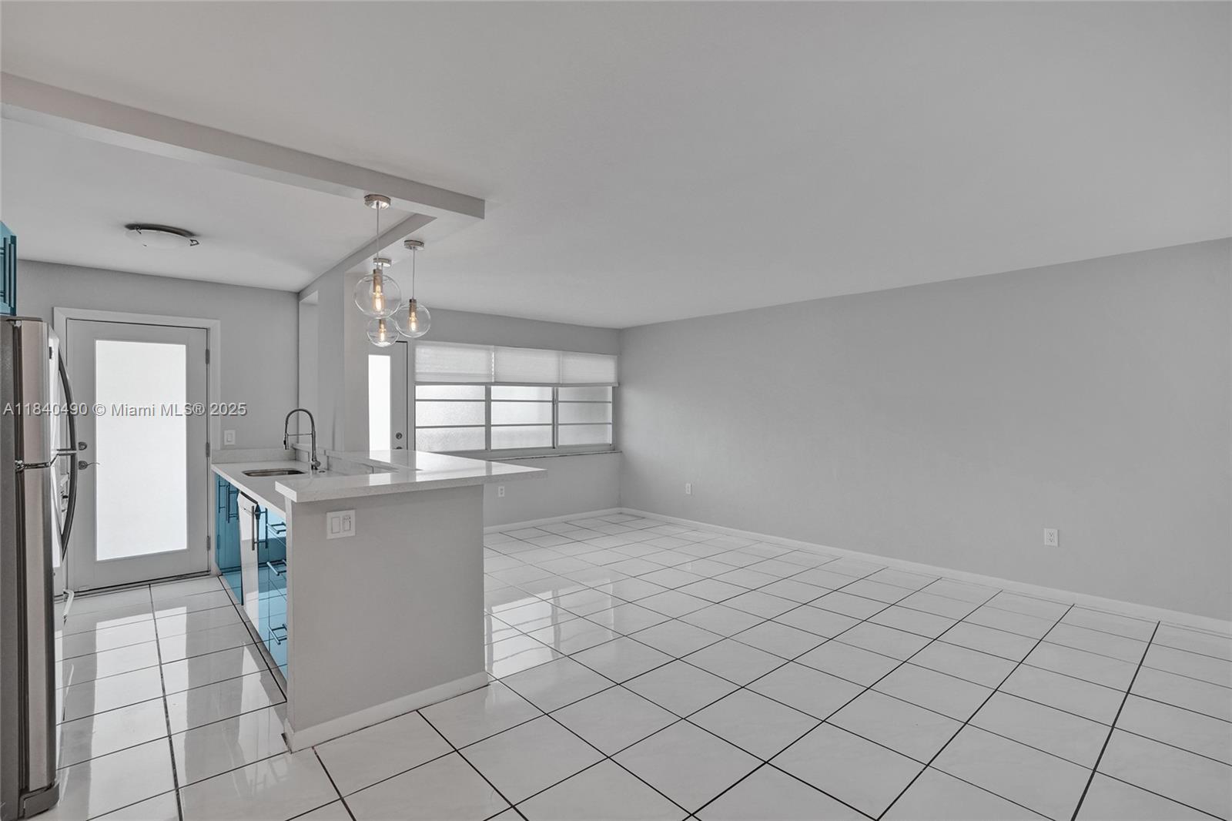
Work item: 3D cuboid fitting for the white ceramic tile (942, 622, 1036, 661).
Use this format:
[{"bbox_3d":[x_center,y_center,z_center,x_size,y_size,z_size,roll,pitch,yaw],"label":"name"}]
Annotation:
[{"bbox_3d":[2.294,1.420,3.371,0.443,0.010,0.443,0,0,-42],"label":"white ceramic tile"}]

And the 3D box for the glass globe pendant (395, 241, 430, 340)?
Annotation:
[{"bbox_3d":[-1.141,-0.682,3.080,0.200,0.550,0.200,0,0,-41],"label":"glass globe pendant"}]

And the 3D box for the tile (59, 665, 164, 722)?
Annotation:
[{"bbox_3d":[-2.479,1.379,2.653,0.430,0.010,0.430,0,0,-41],"label":"tile"}]

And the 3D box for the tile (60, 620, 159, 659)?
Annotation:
[{"bbox_3d":[-3.106,1.404,3.354,0.427,0.010,0.427,0,0,-41],"label":"tile"}]

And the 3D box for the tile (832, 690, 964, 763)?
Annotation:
[{"bbox_3d":[1.265,1.419,2.483,0.443,0.010,0.443,0,0,-42],"label":"tile"}]

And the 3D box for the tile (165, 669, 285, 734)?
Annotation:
[{"bbox_3d":[-1.903,1.409,2.666,0.427,0.010,0.427,0,0,-41],"label":"tile"}]

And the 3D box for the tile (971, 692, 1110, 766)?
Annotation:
[{"bbox_3d":[1.897,1.416,2.452,0.443,0.010,0.443,0,0,-41],"label":"tile"}]

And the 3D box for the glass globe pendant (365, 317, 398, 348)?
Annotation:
[{"bbox_3d":[-1.502,-0.512,3.530,0.207,0.210,0.207,0,0,0],"label":"glass globe pendant"}]

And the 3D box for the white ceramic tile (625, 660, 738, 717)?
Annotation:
[{"bbox_3d":[0.330,1.408,2.790,0.427,0.010,0.427,0,0,-41],"label":"white ceramic tile"}]

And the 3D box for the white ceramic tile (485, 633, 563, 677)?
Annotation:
[{"bbox_3d":[-0.579,1.379,3.082,0.430,0.010,0.430,0,0,-41],"label":"white ceramic tile"}]

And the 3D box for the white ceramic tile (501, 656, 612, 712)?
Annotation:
[{"bbox_3d":[-0.293,1.379,2.770,0.430,0.010,0.430,0,0,-41],"label":"white ceramic tile"}]

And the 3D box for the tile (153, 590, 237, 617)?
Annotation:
[{"bbox_3d":[-3.025,1.379,3.905,0.430,0.010,0.430,0,0,-41],"label":"tile"}]

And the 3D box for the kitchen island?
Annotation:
[{"bbox_3d":[-1.907,0.881,3.864,1.250,1.070,3.350,0,-1,-41],"label":"kitchen island"}]

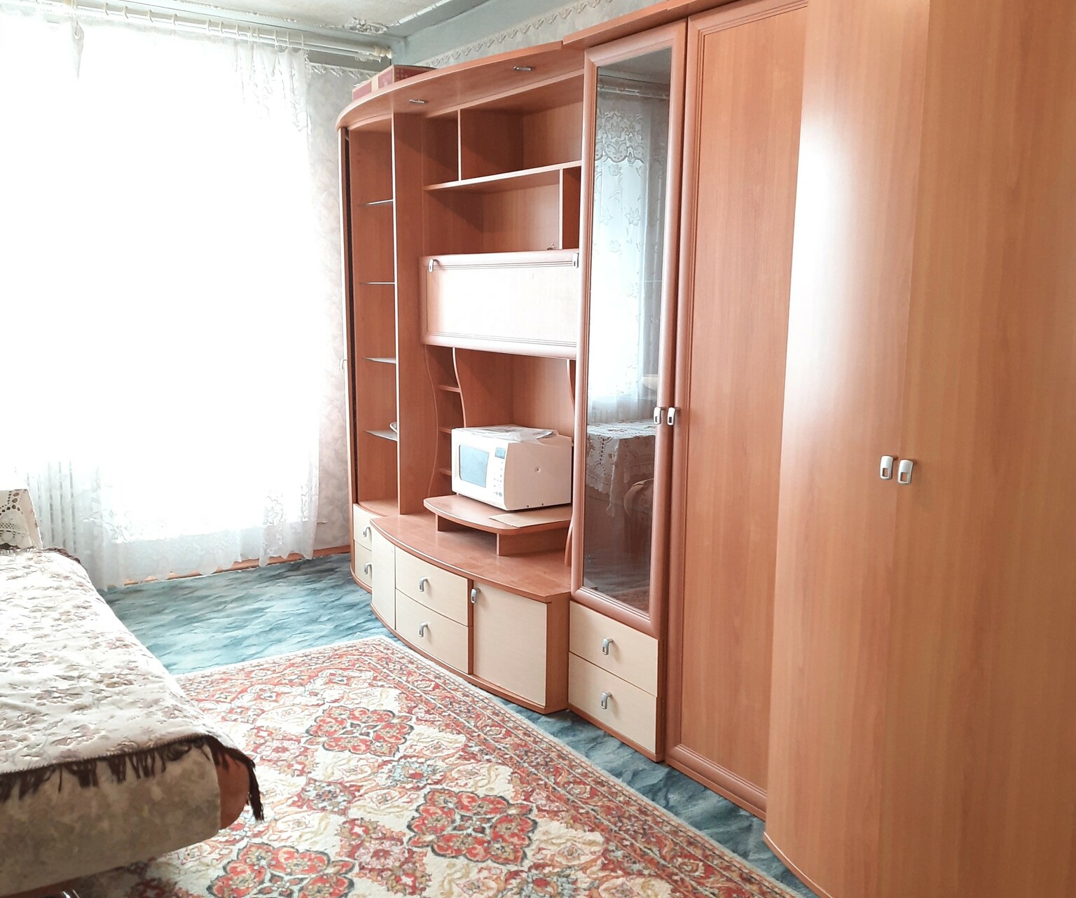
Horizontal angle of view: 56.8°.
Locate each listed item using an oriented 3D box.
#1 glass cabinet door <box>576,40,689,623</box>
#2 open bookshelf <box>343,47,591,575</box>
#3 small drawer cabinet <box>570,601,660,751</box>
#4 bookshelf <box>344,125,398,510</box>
[{"bbox_3d":[0.264,-0.323,2.973,0.052,1.723,0.459,-5,11,-34],"label":"glass cabinet door"},{"bbox_3d":[-0.267,-0.512,4.009,0.582,1.733,1.870,-5,11,-34],"label":"open bookshelf"},{"bbox_3d":[0.419,0.695,3.256,0.449,0.359,0.456,-5,11,-34],"label":"small drawer cabinet"},{"bbox_3d":[-0.608,-0.576,4.598,0.425,1.726,0.480,-5,11,-34],"label":"bookshelf"}]

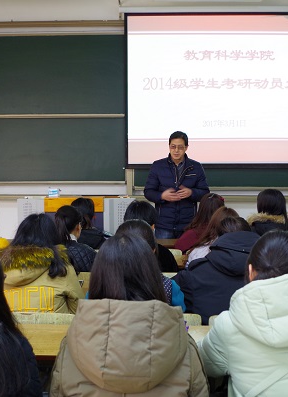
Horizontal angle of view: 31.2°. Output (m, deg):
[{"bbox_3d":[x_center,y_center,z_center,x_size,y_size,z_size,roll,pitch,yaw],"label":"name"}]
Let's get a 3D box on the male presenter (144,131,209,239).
[{"bbox_3d":[0.293,0.259,4.713,0.580,1.735,0.380,0,3,5],"label":"male presenter"}]

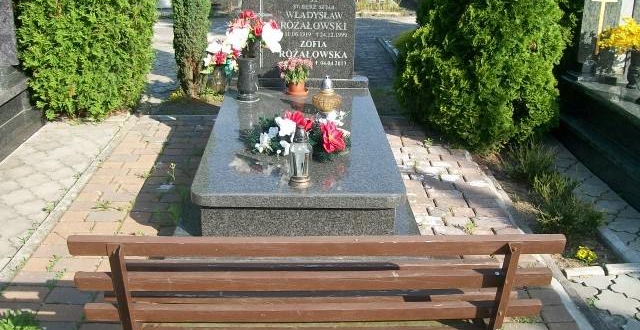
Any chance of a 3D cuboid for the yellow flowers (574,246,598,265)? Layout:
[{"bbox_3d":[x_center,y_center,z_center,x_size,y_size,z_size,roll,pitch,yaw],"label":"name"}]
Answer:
[{"bbox_3d":[1.204,0.398,3.005,0.100,0.080,0.100,0,21,-2],"label":"yellow flowers"}]

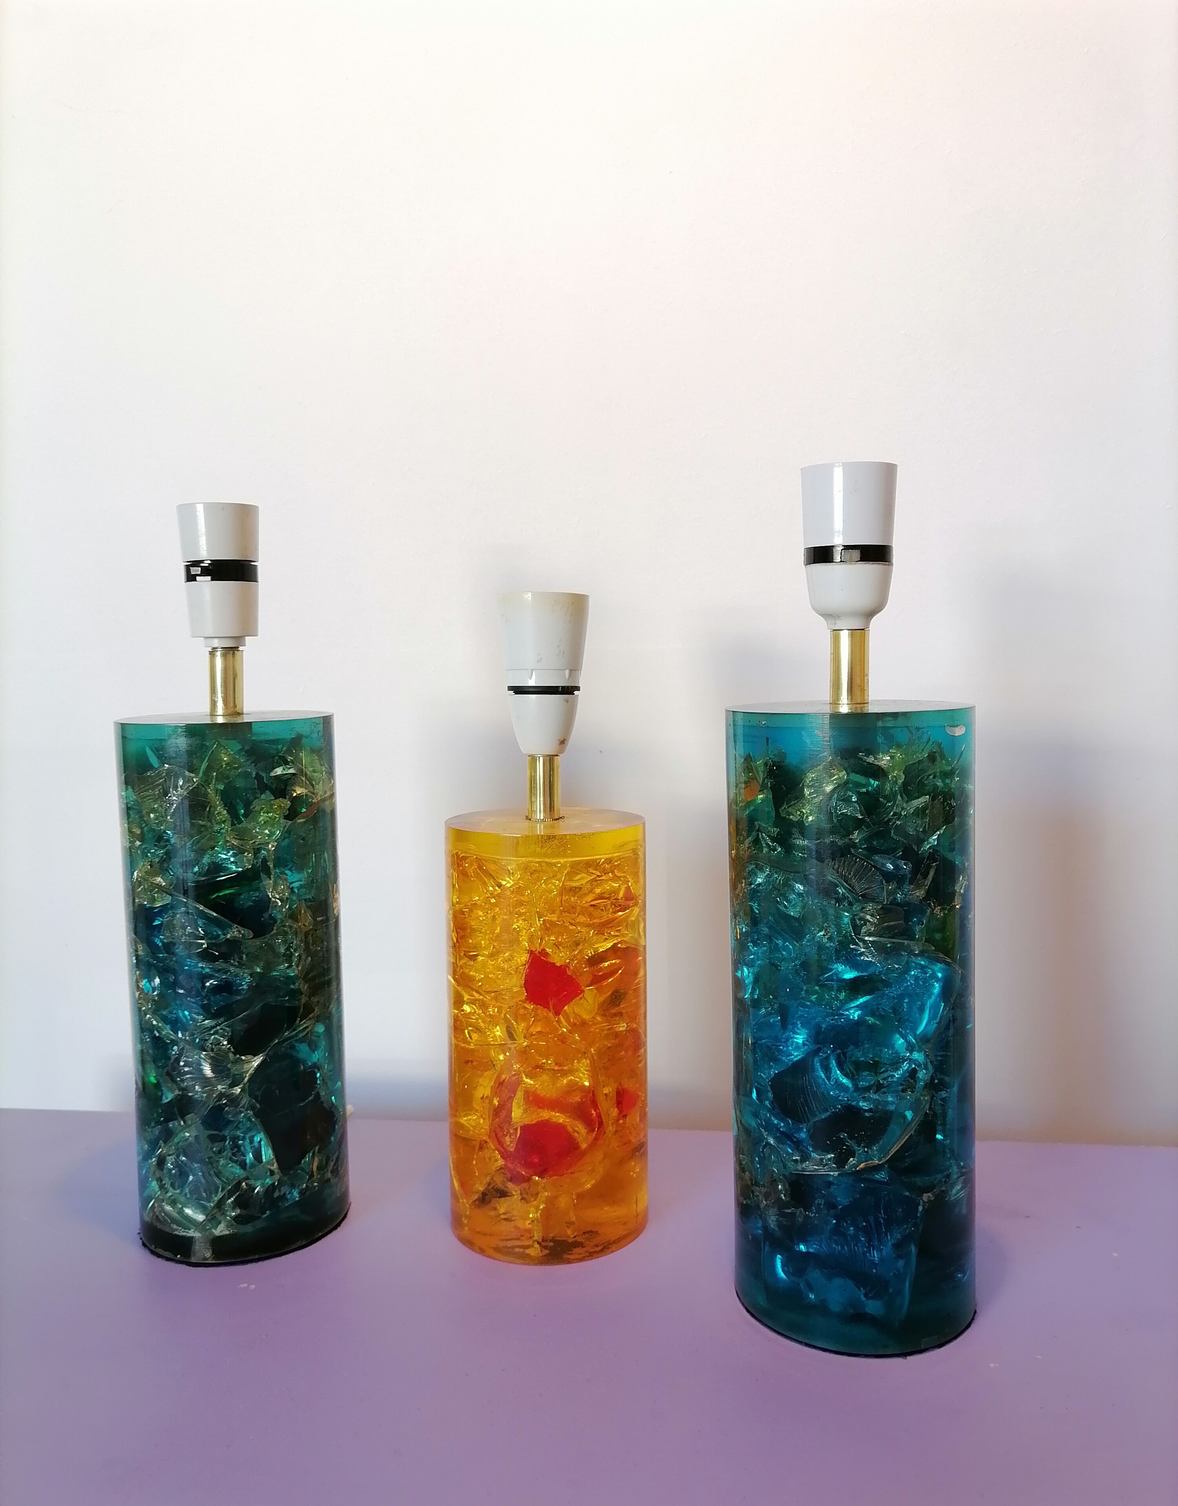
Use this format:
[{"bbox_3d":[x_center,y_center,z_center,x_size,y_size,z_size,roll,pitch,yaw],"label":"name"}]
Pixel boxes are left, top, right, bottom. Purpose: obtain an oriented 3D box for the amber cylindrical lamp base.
[{"bbox_3d":[-0.020,0.131,0.577,0.097,0.198,0.097,-1,5,0],"label":"amber cylindrical lamp base"}]

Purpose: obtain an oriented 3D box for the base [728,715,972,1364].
[{"bbox_3d":[0.114,0.107,0.503,0.102,0.254,0.102,0,5,13],"label":"base"}]

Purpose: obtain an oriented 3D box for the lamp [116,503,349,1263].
[{"bbox_3d":[-0.174,0.058,0.576,0.102,0.349,0.102,-2,5,-17],"label":"lamp"}]

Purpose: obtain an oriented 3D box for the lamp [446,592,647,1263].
[{"bbox_3d":[-0.021,0.077,0.573,0.097,0.306,0.097,-1,5,-2],"label":"lamp"}]

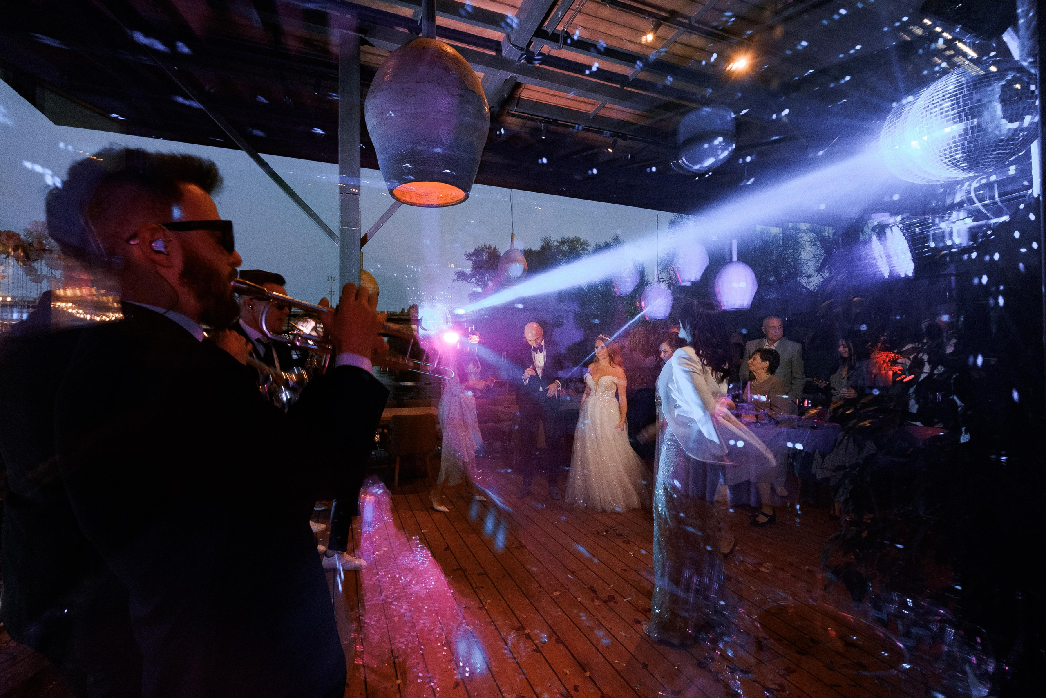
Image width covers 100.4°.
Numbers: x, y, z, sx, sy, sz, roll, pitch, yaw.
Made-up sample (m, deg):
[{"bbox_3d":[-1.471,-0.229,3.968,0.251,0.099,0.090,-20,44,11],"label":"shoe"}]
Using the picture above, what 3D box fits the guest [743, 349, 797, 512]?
[{"bbox_3d":[2.150,0.740,3.840,0.400,1.490,0.460,0,0,-22],"label":"guest"}]

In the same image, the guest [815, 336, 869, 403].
[{"bbox_3d":[2.980,0.700,4.050,0.450,1.530,0.500,0,0,-32],"label":"guest"}]

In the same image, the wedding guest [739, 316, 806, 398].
[{"bbox_3d":[2.450,0.590,4.280,0.560,1.770,0.360,0,0,30],"label":"wedding guest"}]

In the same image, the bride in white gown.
[{"bbox_3d":[0.860,0.675,4.360,0.800,1.630,0.850,0,0,30],"label":"bride in white gown"}]

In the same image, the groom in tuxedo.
[{"bbox_3d":[0.180,0.610,4.420,0.560,1.760,0.420,0,0,0],"label":"groom in tuxedo"}]

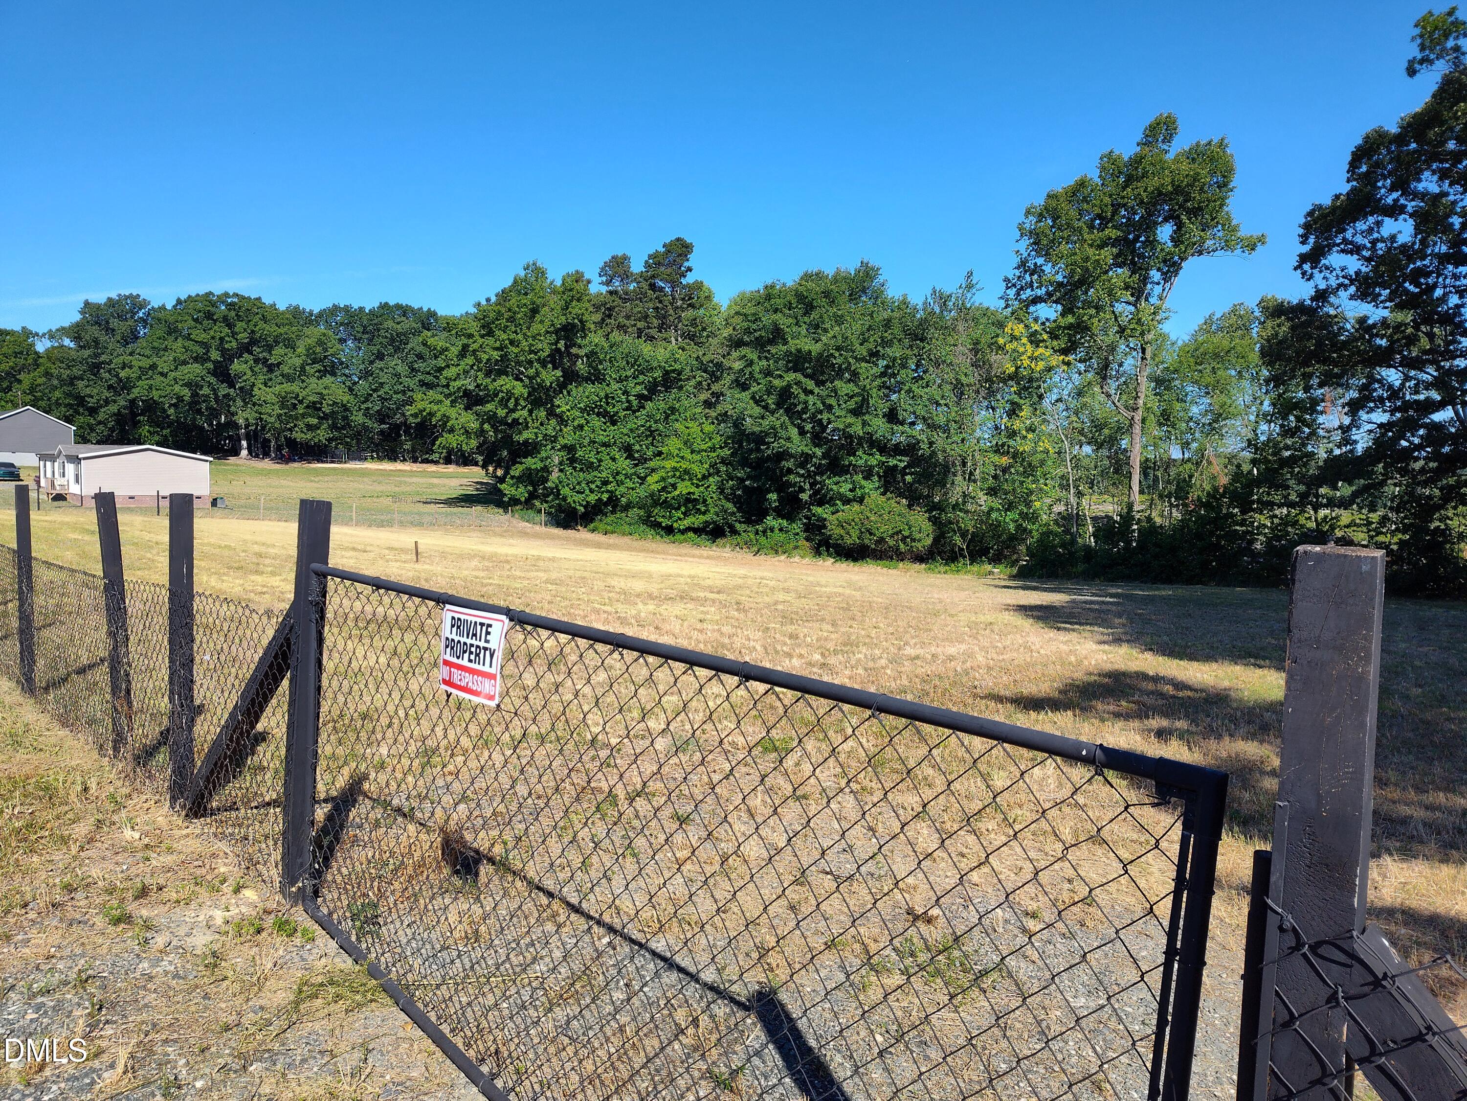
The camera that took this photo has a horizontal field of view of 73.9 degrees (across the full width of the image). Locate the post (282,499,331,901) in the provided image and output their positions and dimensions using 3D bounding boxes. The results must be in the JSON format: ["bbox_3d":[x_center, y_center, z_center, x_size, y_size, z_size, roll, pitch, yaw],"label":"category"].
[{"bbox_3d":[-1.616,0.567,3.707,0.097,1.513,0.097,1,4,-45],"label":"post"}]

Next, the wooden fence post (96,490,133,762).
[{"bbox_3d":[-3.498,0.422,5.516,0.090,1.484,0.090,-6,7,-45],"label":"wooden fence post"}]

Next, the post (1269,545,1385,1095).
[{"bbox_3d":[0.754,0.767,1.290,0.092,1.533,0.092,4,5,37],"label":"post"}]

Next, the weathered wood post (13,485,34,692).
[{"bbox_3d":[-5.099,0.280,7.021,0.088,1.498,0.088,-3,6,-45],"label":"weathered wood post"}]

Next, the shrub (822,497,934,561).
[{"bbox_3d":[3.360,-0.489,22.500,2.500,1.600,2.300,2,4,9],"label":"shrub"}]

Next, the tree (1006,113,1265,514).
[{"bbox_3d":[10.791,-5.831,26.900,7.000,12.154,6.600,2,4,17],"label":"tree"}]

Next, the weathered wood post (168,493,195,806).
[{"bbox_3d":[-2.660,0.484,4.700,0.093,1.502,0.093,-1,5,-45],"label":"weathered wood post"}]

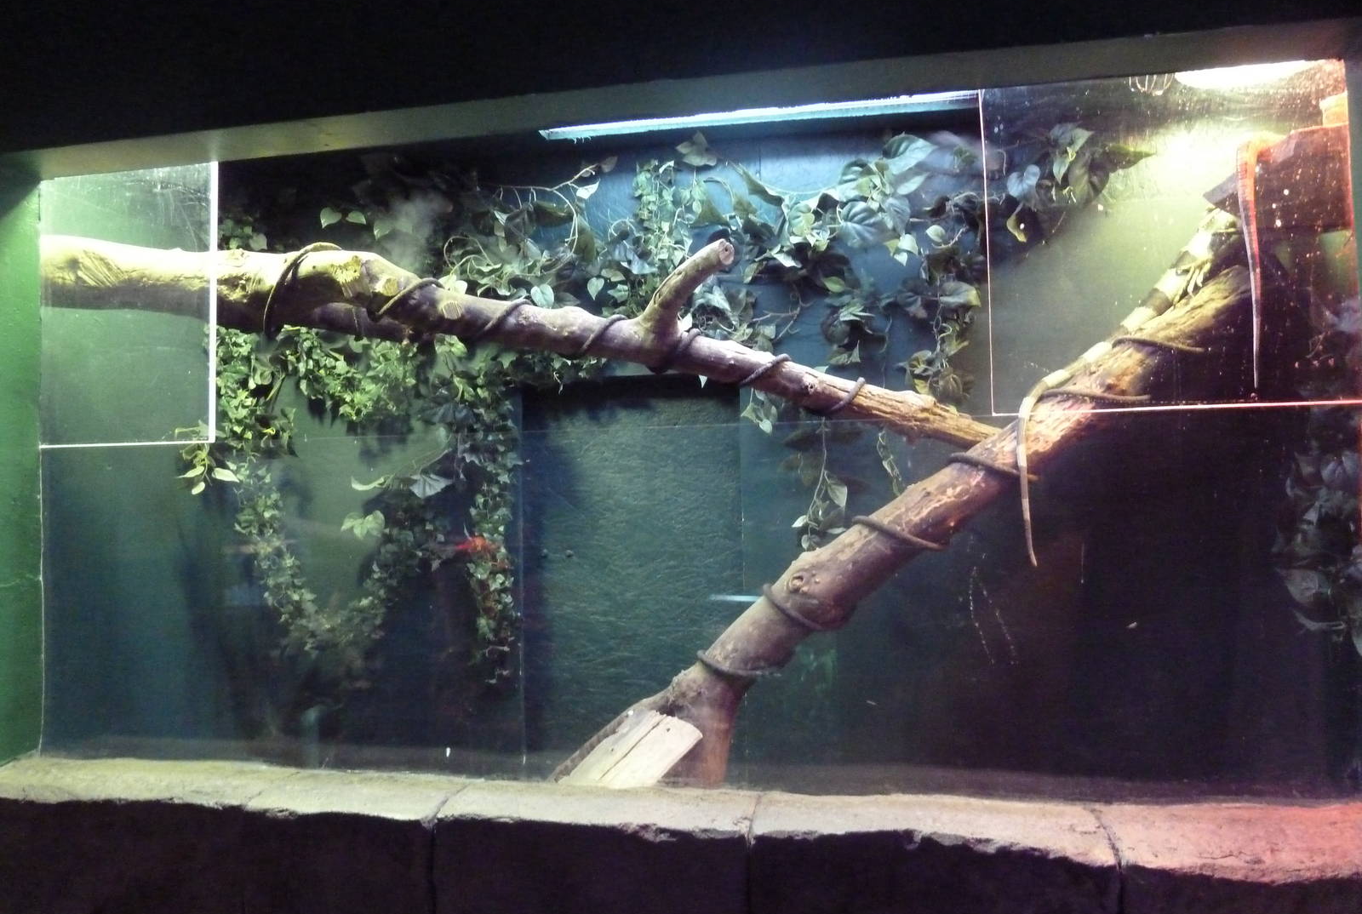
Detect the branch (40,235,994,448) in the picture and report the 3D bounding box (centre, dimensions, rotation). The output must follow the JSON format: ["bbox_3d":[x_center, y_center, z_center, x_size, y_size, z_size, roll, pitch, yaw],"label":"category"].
[{"bbox_3d":[-0.499,-0.402,2.570,2.674,0.425,0.310,8,-2,8],"label":"branch"}]

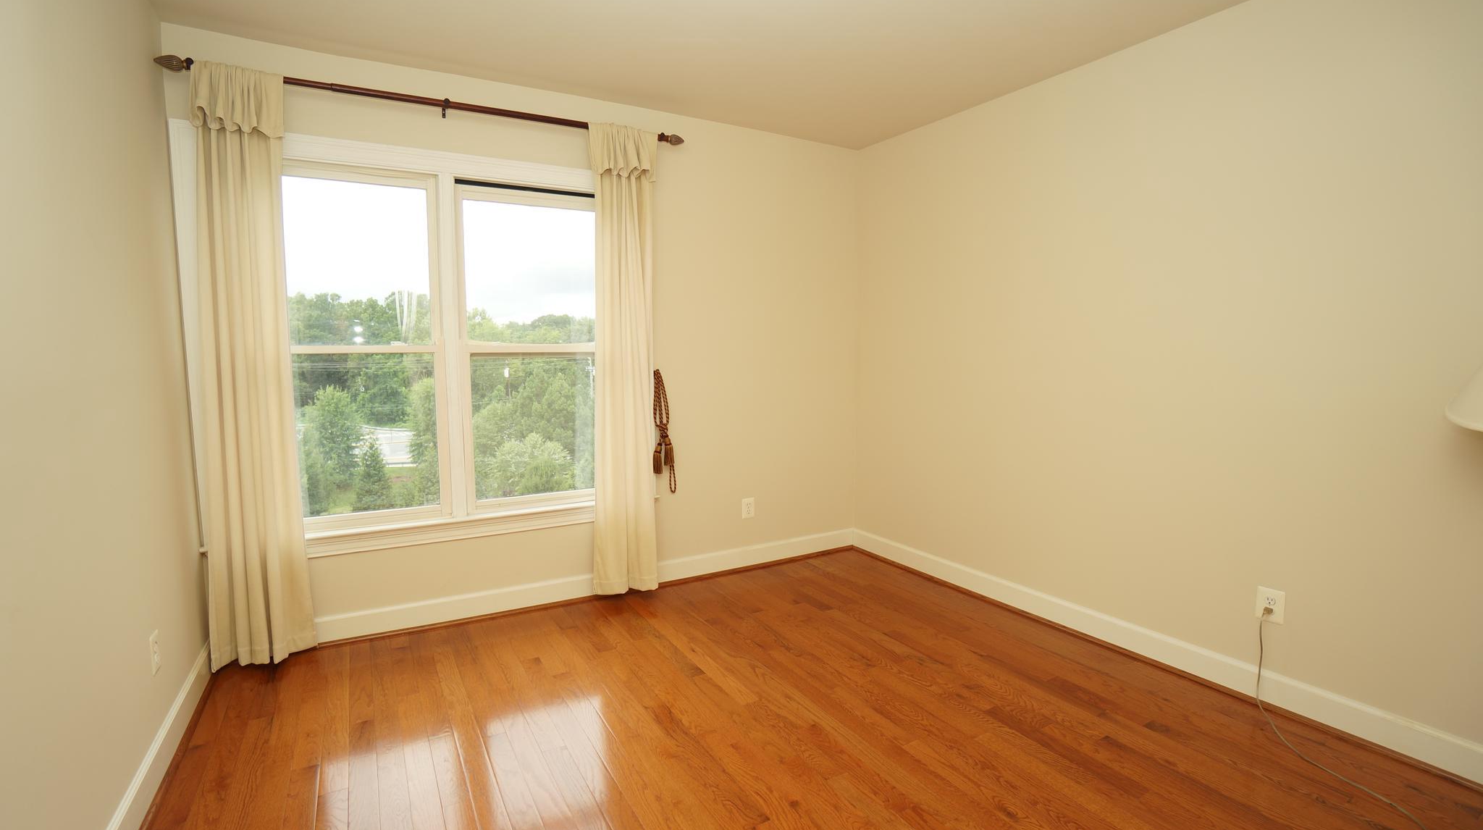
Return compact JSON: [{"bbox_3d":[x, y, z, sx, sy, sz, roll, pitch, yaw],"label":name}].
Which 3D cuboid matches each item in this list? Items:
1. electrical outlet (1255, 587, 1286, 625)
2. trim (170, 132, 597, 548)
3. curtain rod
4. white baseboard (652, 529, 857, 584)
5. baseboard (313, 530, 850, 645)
[{"bbox_3d":[2.036,0.732,2.373,0.012,0.125,0.083,-4,6,-32],"label":"electrical outlet"},{"bbox_3d":[-1.455,-0.320,3.105,2.058,1.932,0.080,-3,6,-27],"label":"trim"},{"bbox_3d":[-1.334,-1.486,2.978,2.277,0.070,0.075,-3,6,-27],"label":"curtain rod"},{"bbox_3d":[0.151,0.913,4.043,1.468,0.131,0.020,-3,6,-27],"label":"white baseboard"},{"bbox_3d":[-0.647,0.956,3.634,3.263,0.131,0.020,-3,6,-27],"label":"baseboard"}]

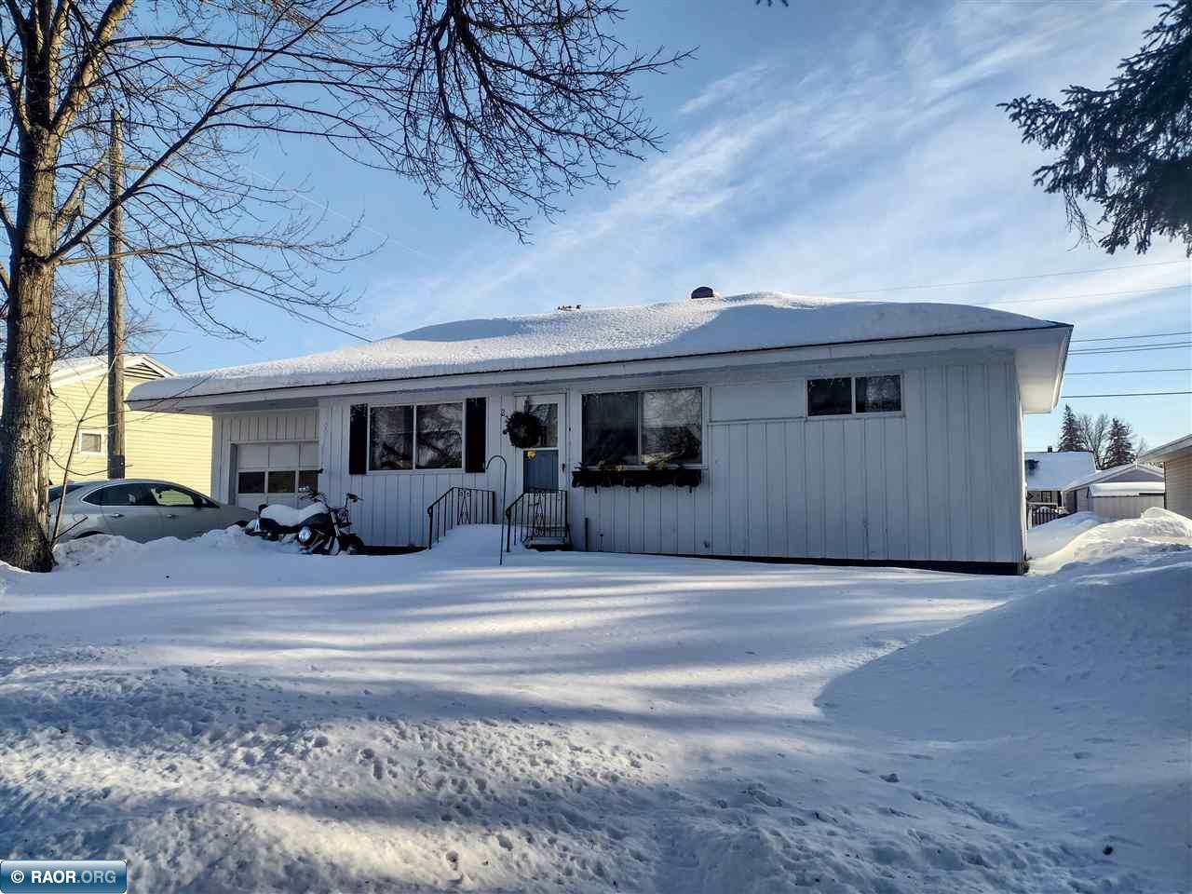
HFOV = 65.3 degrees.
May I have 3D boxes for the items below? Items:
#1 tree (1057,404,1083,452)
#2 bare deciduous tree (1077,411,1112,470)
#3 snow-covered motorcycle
[{"bbox_3d":[44.828,1.816,87.552,4.200,11.700,4.200,-2,-5,25],"label":"tree"},{"bbox_3d":[47.207,2.169,87.579,4.600,11.000,4.600,-2,-5,25],"label":"bare deciduous tree"},{"bbox_3d":[-4.456,1.190,14.091,2.320,1.160,0.900,-2,-5,25],"label":"snow-covered motorcycle"}]

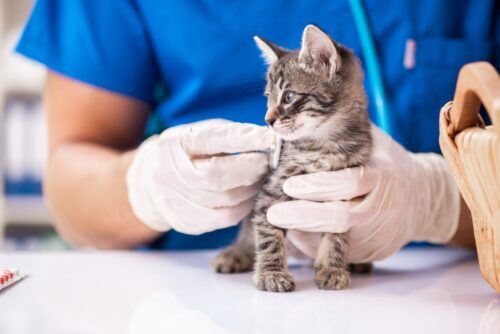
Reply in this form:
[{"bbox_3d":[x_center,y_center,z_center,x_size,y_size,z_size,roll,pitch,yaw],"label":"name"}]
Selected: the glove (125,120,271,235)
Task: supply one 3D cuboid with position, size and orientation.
[{"bbox_3d":[-0.036,0.008,1.075,0.120,0.087,0.085,2,6,25],"label":"glove"}]

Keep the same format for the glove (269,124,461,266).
[{"bbox_3d":[0.084,0.020,1.085,0.155,0.100,0.095,-3,6,-28],"label":"glove"}]

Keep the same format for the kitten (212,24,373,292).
[{"bbox_3d":[0.035,-0.011,1.085,0.115,0.187,0.160,1,5,9],"label":"kitten"}]

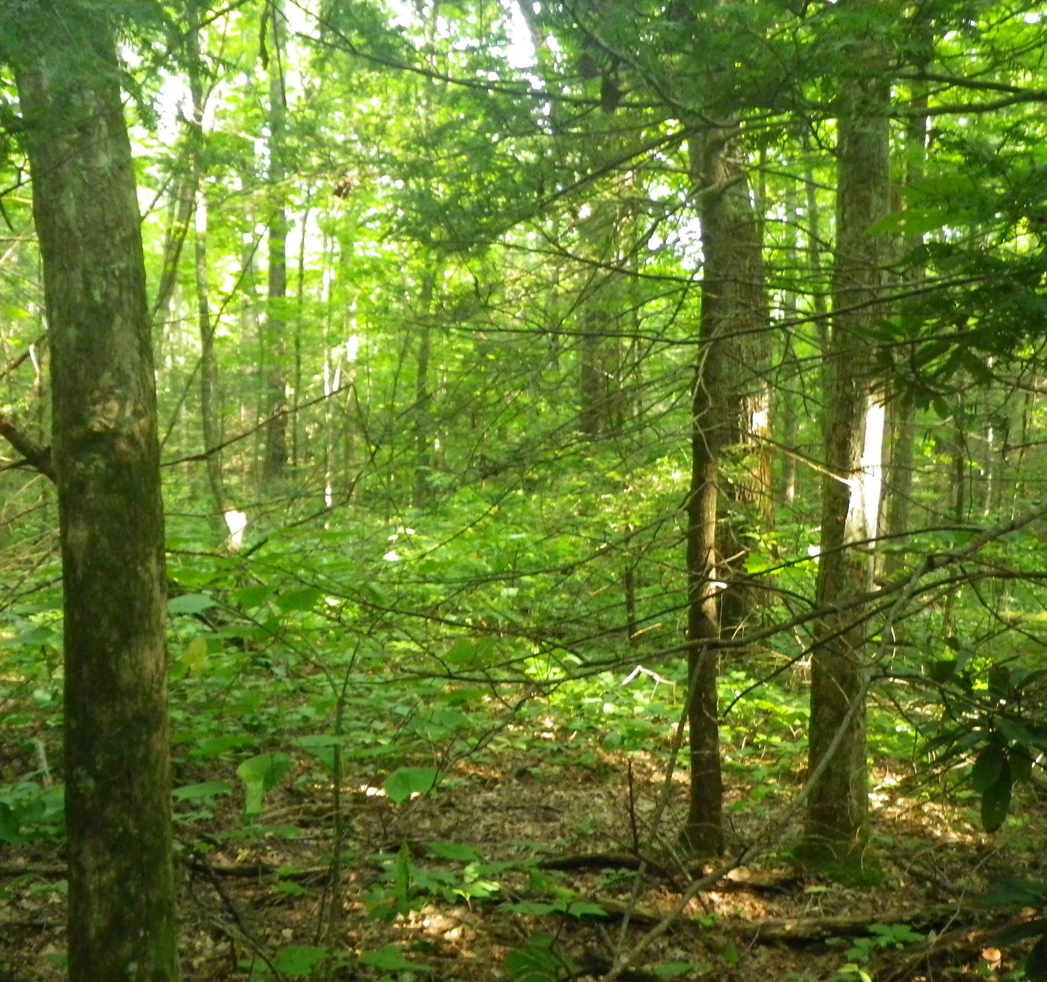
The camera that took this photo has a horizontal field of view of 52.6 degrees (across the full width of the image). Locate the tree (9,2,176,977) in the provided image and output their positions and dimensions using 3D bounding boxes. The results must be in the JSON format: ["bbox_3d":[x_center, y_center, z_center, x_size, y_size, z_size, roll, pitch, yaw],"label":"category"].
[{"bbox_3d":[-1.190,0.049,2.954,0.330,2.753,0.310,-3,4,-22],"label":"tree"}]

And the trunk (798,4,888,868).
[{"bbox_3d":[1.202,-0.150,3.889,0.270,3.171,0.260,2,4,17],"label":"trunk"}]

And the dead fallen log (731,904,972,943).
[{"bbox_3d":[1.098,1.428,3.525,0.880,0.090,0.110,0,4,-10],"label":"dead fallen log"}]

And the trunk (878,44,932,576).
[{"bbox_3d":[3.059,-1.398,8.450,0.270,4.310,0.260,2,4,20],"label":"trunk"}]

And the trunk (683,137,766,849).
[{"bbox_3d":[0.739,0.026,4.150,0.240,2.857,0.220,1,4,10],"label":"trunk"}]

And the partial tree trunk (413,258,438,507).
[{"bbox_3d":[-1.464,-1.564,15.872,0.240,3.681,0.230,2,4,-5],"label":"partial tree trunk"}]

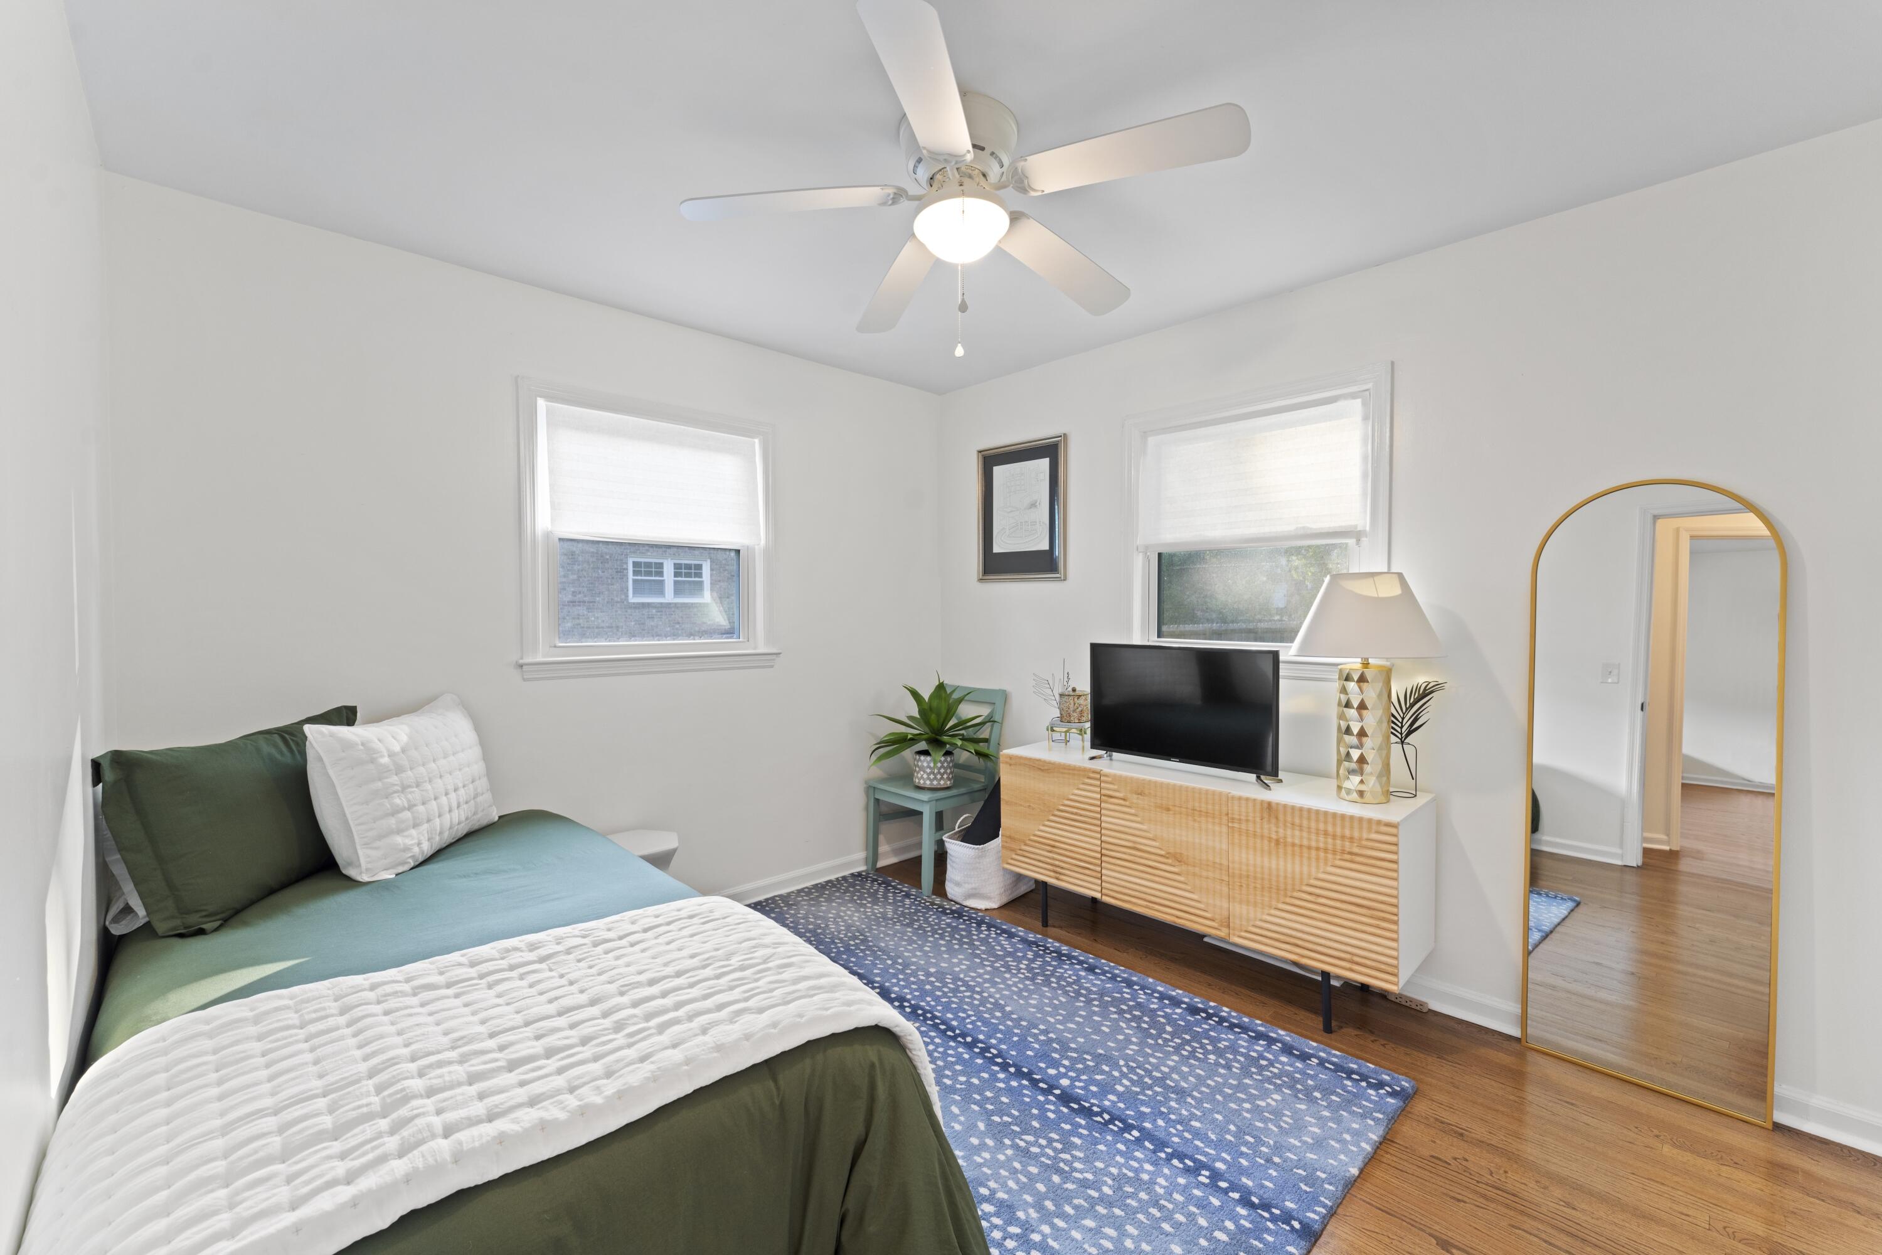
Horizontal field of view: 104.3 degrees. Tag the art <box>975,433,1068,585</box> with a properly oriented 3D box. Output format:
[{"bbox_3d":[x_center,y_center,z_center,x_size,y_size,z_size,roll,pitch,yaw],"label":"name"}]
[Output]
[{"bbox_3d":[0.370,-0.558,3.528,0.036,0.670,0.548,-2,2,-44],"label":"art"}]

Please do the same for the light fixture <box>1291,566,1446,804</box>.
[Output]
[{"bbox_3d":[1.332,0.187,2.299,0.420,0.720,0.420,-2,2,-44],"label":"light fixture"}]

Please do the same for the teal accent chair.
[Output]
[{"bbox_3d":[-0.030,0.762,3.604,0.510,0.910,0.470,-2,2,-44],"label":"teal accent chair"}]

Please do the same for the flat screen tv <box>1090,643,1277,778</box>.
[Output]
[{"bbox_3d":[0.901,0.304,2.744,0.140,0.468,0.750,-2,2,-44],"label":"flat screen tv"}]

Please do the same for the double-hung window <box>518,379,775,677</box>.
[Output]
[{"bbox_3d":[-1.097,-0.348,2.884,1.030,1.060,0.090,-2,2,-44],"label":"double-hung window"}]

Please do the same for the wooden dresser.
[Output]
[{"bbox_3d":[0.923,0.886,2.741,0.405,0.695,1.470,-2,2,-44],"label":"wooden dresser"}]

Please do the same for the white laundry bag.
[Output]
[{"bbox_3d":[0.224,1.064,3.359,0.370,0.315,0.275,-2,2,-44],"label":"white laundry bag"}]

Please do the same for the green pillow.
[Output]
[{"bbox_3d":[-1.683,0.443,1.845,0.170,0.420,0.610,-17,-1,7],"label":"green pillow"}]

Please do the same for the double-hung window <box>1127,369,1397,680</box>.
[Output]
[{"bbox_3d":[1.143,-0.351,2.765,0.090,1.055,0.990,-2,2,-44],"label":"double-hung window"}]

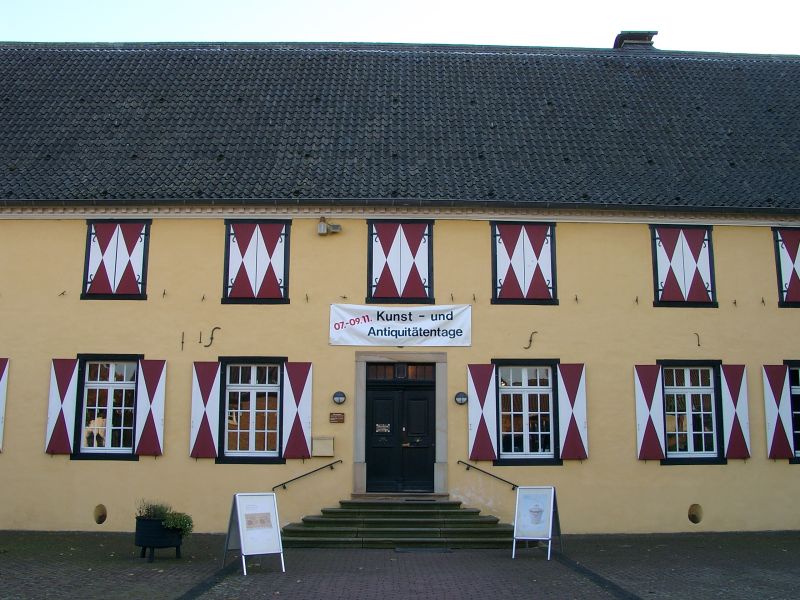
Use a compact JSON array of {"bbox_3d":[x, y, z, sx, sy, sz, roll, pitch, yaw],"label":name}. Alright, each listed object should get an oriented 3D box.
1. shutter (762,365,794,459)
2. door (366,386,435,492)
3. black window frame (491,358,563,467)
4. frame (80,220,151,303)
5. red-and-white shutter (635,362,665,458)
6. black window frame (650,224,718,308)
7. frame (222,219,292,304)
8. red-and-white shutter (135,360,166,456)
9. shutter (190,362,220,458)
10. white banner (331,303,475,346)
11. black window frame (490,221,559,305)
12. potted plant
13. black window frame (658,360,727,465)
[{"bbox_3d":[8.280,2.450,17.206,0.563,2.025,0.060,1,-9,-1],"label":"shutter"},{"bbox_3d":[0.022,3.081,17.334,1.507,2.285,0.100,1,-9,-1],"label":"door"},{"bbox_3d":[2.639,2.325,16.293,1.433,2.180,0.150,0,-9,-1],"label":"black window frame"},{"bbox_3d":[-5.990,-0.857,16.636,1.383,1.732,0.150,0,-9,-1],"label":"frame"},{"bbox_3d":[5.211,2.336,16.312,0.555,1.948,0.050,0,-9,-1],"label":"red-and-white shutter"},{"bbox_3d":[6.089,-0.726,16.856,1.389,1.803,0.150,0,-9,-1],"label":"black window frame"},{"bbox_3d":[-3.188,-0.847,17.618,1.515,1.924,0.130,1,-9,-1],"label":"frame"},{"bbox_3d":[-5.380,2.329,17.016,0.582,2.030,0.060,1,-9,-1],"label":"red-and-white shutter"},{"bbox_3d":[-3.976,2.257,16.116,0.567,1.950,0.060,0,-9,-1],"label":"shutter"},{"bbox_3d":[0.028,0.538,16.492,2.972,0.865,0.040,0,-9,-1],"label":"white banner"},{"bbox_3d":[2.662,-0.787,16.797,1.428,1.804,0.150,0,-9,-1],"label":"black window frame"},{"bbox_3d":[-3.784,3.685,12.624,0.923,0.934,0.770,0,-9,-1],"label":"potted plant"},{"bbox_3d":[6.088,2.339,16.382,1.385,2.157,0.140,0,-9,-1],"label":"black window frame"}]

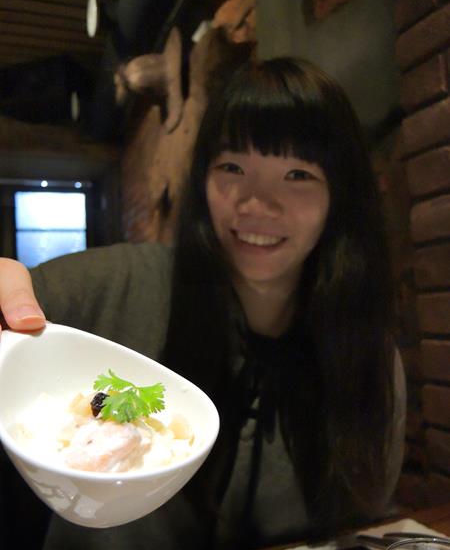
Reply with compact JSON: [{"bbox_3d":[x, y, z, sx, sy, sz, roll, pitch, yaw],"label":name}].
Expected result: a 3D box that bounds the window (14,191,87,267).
[{"bbox_3d":[-1.788,-0.417,5.000,0.720,0.880,0.080,-1,-4,-21],"label":"window"}]

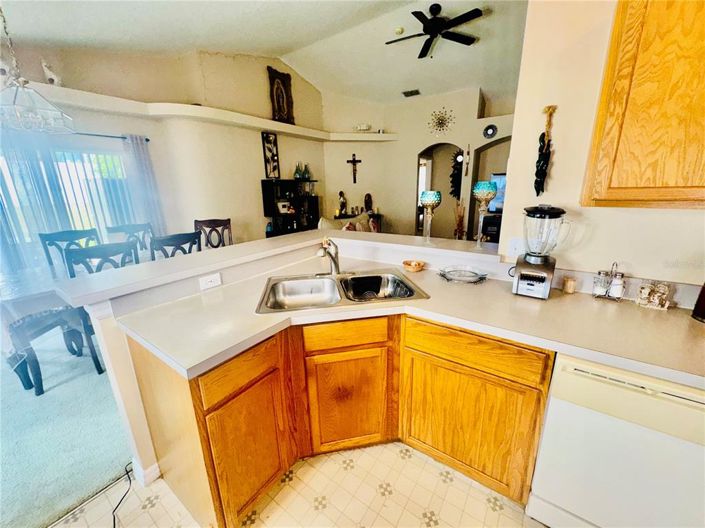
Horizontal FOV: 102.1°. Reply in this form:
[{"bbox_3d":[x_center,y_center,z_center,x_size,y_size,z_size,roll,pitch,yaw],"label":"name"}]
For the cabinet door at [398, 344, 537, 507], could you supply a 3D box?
[{"bbox_3d":[0.485,0.705,1.296,0.560,0.560,0.025,9,18,34],"label":"cabinet door"}]

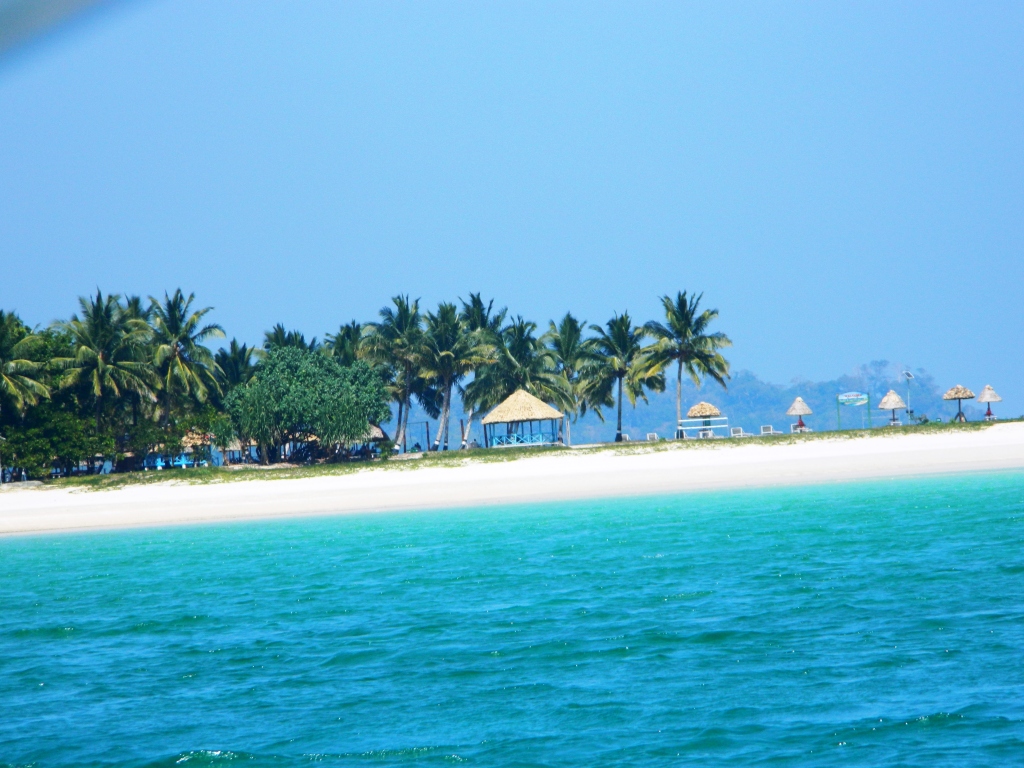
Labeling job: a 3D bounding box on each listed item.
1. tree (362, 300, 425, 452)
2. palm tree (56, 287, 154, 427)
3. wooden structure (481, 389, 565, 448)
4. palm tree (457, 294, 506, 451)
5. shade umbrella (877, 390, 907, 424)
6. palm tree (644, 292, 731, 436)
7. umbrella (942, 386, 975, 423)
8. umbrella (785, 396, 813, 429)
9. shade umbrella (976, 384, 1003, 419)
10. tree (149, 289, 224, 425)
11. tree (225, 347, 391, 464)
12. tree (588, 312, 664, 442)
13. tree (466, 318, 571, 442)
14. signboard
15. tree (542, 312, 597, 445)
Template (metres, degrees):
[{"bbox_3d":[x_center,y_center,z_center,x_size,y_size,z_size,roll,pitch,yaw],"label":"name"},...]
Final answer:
[{"bbox_3d":[-9.330,-0.830,515.000,4.520,11.980,5.200,-2,-1,0],"label":"tree"},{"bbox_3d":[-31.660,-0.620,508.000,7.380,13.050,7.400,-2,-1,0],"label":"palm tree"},{"bbox_3d":[0.920,2.860,546.000,6.930,4.970,6.600,-2,-1,0],"label":"wooden structure"},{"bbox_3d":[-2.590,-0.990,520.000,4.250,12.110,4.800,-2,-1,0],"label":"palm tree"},{"bbox_3d":[30.190,1.950,520.000,2.120,2.800,2.200,-2,-1,0],"label":"shade umbrella"},{"bbox_3d":[15.000,-1.620,557.000,7.100,12.350,7.100,-2,-1,0],"label":"palm tree"},{"bbox_3d":[35.510,1.590,520.000,2.450,3.030,2.550,-2,-1,0],"label":"umbrella"},{"bbox_3d":[24.190,2.570,550.000,2.190,3.030,2.190,-2,-1,0],"label":"umbrella"},{"bbox_3d":[41.310,1.600,565.000,2.160,3.110,2.160,-2,-1,0],"label":"shade umbrella"},{"bbox_3d":[-27.550,-0.760,555.000,6.160,14.520,6.160,-2,-1,0],"label":"tree"},{"bbox_3d":[-15.630,1.570,502.000,12.340,8.530,11.000,-2,-1,0],"label":"tree"},{"bbox_3d":[9.070,-0.520,518.000,5.720,10.120,6.000,-2,-1,0],"label":"tree"},{"bbox_3d":[0.470,-0.390,560.000,8.900,11.140,8.400,-2,-1,0],"label":"tree"},{"bbox_3d":[29.170,1.330,560.000,2.740,1.200,0.120,-2,-1,0],"label":"signboard"},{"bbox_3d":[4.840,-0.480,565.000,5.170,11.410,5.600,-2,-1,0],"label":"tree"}]

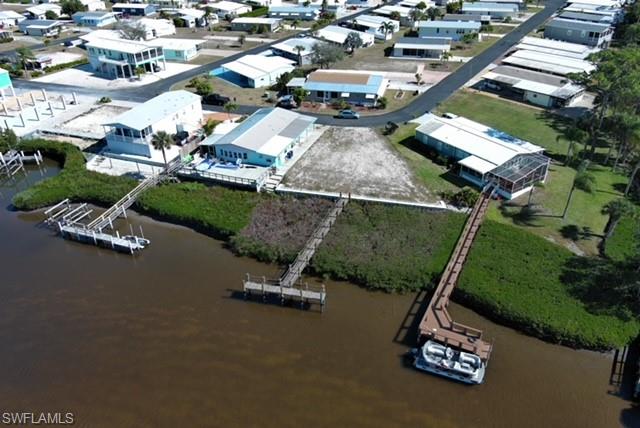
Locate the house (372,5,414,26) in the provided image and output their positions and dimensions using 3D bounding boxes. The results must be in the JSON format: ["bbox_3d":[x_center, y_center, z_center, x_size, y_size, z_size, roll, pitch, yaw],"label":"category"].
[{"bbox_3d":[27.506,-70.294,182.787,20.000,3.500,10.200,28,41,37],"label":"house"}]

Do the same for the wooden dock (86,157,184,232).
[{"bbox_3d":[-26.457,-2.828,77.368,1.800,2.600,22.700,10,33,15],"label":"wooden dock"}]

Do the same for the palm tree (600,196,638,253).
[{"bbox_3d":[35.003,0.709,61.314,4.300,6.400,4.300,-1,30,0],"label":"palm tree"}]

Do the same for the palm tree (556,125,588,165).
[{"bbox_3d":[39.566,-10.859,80.609,4.800,7.000,4.800,-1,30,0],"label":"palm tree"}]

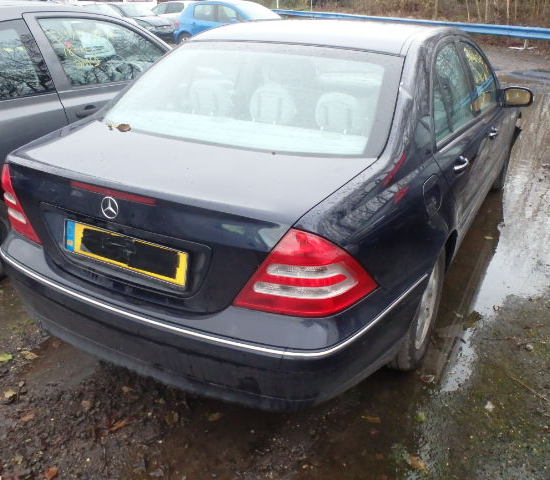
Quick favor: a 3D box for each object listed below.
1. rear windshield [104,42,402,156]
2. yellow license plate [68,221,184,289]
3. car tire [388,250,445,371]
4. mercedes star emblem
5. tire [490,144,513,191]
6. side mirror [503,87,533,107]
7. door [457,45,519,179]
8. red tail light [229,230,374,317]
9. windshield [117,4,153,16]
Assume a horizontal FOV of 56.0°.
[{"bbox_3d":[-0.119,-0.615,2.147,1.300,0.120,0.750,14,54,25],"label":"rear windshield"},{"bbox_3d":[-0.498,0.039,1.687,0.520,0.112,0.015,14,18,25],"label":"yellow license plate"},{"bbox_3d":[0.597,0.270,2.341,0.205,0.630,0.630,14,28,25],"label":"car tire"},{"bbox_3d":[-0.506,-0.099,1.601,0.075,0.076,0.012,14,28,25],"label":"mercedes star emblem"},{"bbox_3d":[1.909,-0.730,4.522,0.205,0.630,0.630,14,28,25],"label":"tire"},{"bbox_3d":[1.665,-0.997,3.563,0.210,0.145,0.130,14,28,25],"label":"side mirror"},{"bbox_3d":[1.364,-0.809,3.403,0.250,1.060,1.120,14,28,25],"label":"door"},{"bbox_3d":[0.089,0.083,1.483,0.420,0.280,0.160,4,25,7],"label":"red tail light"},{"bbox_3d":[-4.850,-7.979,18.000,1.350,0.150,0.750,-25,67,-43],"label":"windshield"}]

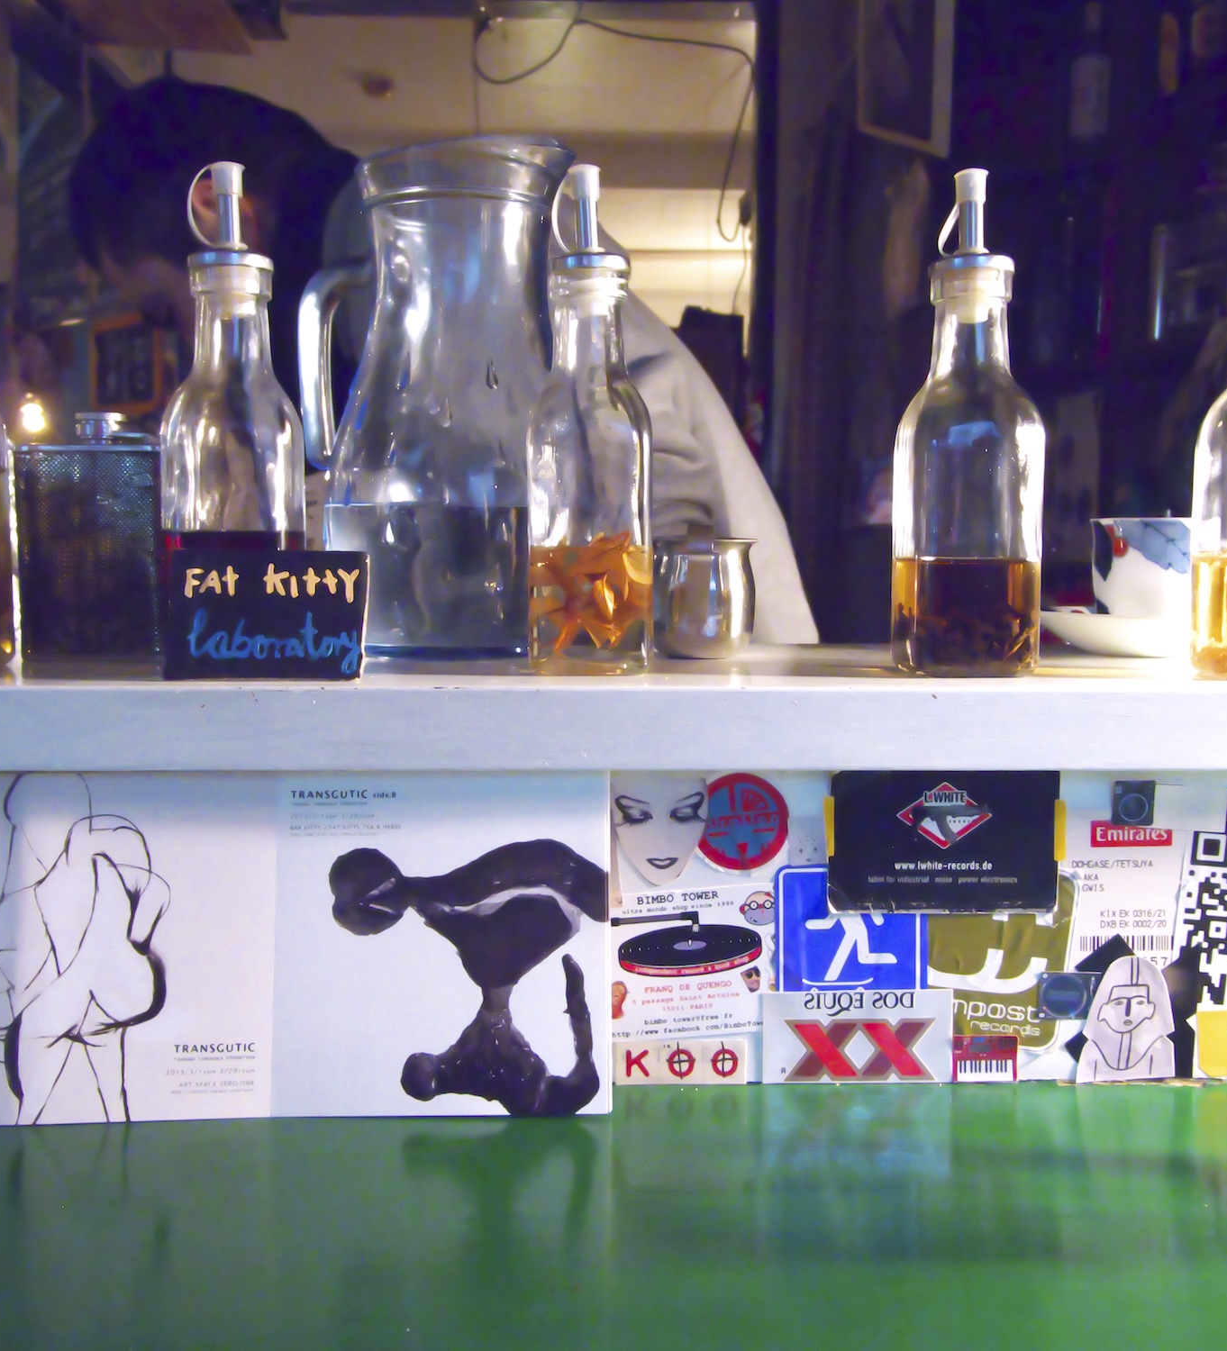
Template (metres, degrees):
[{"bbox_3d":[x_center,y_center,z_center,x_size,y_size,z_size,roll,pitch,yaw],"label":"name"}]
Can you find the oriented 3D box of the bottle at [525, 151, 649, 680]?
[{"bbox_3d":[-0.010,-0.104,0.595,0.048,0.204,0.048,0,5,0],"label":"bottle"}]

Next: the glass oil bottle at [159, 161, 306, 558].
[{"bbox_3d":[-0.154,-0.103,0.590,0.048,0.204,0.048,0,5,0],"label":"glass oil bottle"}]

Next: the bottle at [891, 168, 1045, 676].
[{"bbox_3d":[0.145,-0.103,0.593,0.048,0.204,0.048,0,5,0],"label":"bottle"}]

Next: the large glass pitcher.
[{"bbox_3d":[-0.080,-0.132,0.714,0.146,0.240,0.135,1,5,7],"label":"large glass pitcher"}]

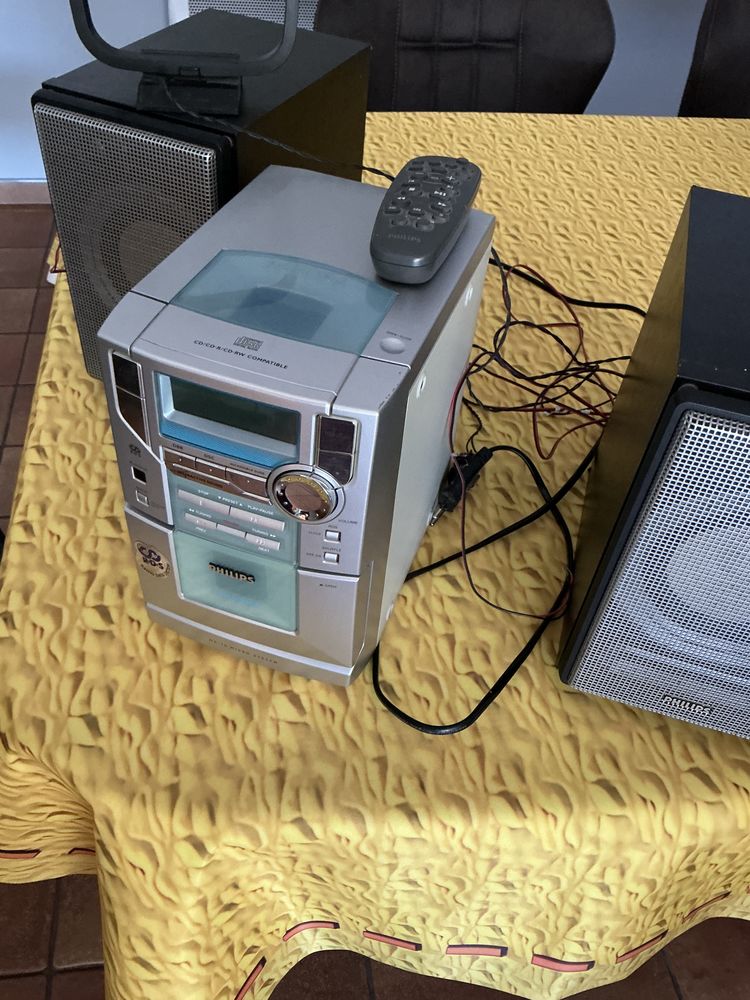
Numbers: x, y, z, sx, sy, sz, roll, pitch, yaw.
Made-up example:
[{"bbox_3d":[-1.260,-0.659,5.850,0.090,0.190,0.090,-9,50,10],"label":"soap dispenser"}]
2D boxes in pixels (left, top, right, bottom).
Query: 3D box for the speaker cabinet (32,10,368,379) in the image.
[{"bbox_3d":[-0.132,-0.249,0.715,0.159,0.249,0.235,20,48,14],"label":"speaker cabinet"}]

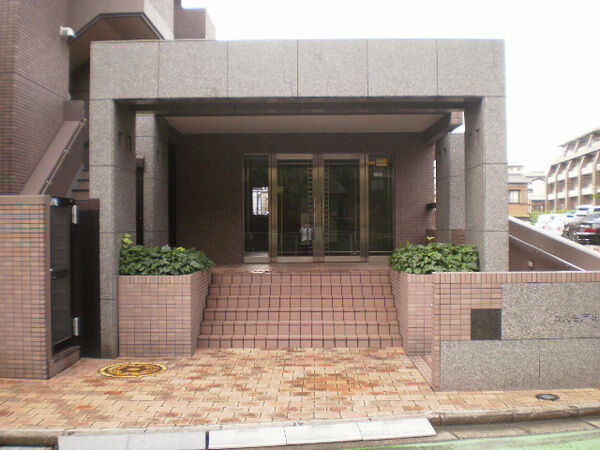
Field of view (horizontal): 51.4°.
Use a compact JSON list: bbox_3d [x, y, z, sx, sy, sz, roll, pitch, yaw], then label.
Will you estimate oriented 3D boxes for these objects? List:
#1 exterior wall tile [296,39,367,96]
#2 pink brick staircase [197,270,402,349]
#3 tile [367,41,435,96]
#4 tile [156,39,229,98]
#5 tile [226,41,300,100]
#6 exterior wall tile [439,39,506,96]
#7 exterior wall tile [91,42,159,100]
[{"bbox_3d":[0.399,-1.927,7.715,0.860,0.700,0.060,0,0,0],"label":"exterior wall tile"},{"bbox_3d":[0.013,1.173,8.831,2.685,0.895,1.420,0,0,0],"label":"pink brick staircase"},{"bbox_3d":[1.256,-1.931,7.710,0.855,0.700,0.060,0,0,0],"label":"tile"},{"bbox_3d":[-1.316,-1.918,7.724,0.850,0.700,0.060,0,0,0],"label":"tile"},{"bbox_3d":[-0.461,-1.922,7.719,0.860,0.700,0.060,0,0,0],"label":"tile"},{"bbox_3d":[2.099,-1.935,7.705,0.830,0.700,0.060,0,0,0],"label":"exterior wall tile"},{"bbox_3d":[-2.166,-1.914,7.729,0.850,0.700,0.060,0,0,0],"label":"exterior wall tile"}]

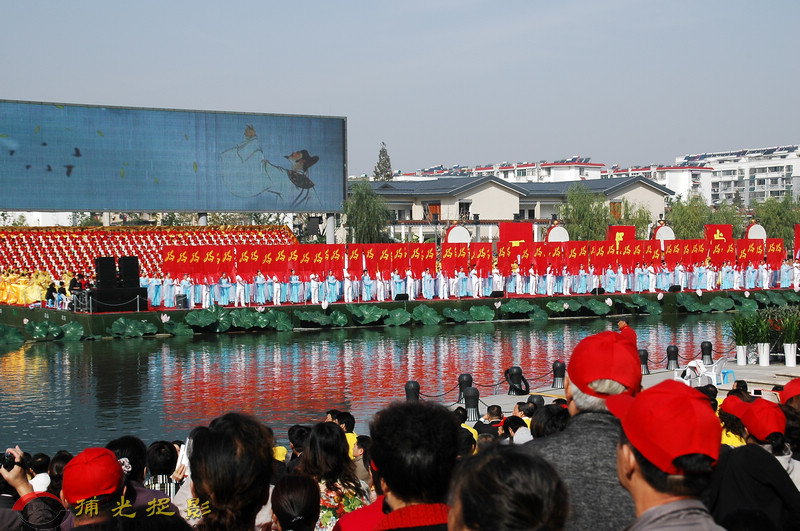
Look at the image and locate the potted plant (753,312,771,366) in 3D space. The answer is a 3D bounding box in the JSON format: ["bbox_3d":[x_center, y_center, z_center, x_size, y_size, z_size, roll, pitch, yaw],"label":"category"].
[{"bbox_3d":[11.843,2.424,45.800,0.640,1.770,0.640,-1,2,-23],"label":"potted plant"}]

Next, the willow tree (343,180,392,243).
[{"bbox_3d":[-2.050,-2.186,91.000,3.400,6.693,3.400,0,2,0],"label":"willow tree"}]

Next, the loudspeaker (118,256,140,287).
[{"bbox_3d":[-12.334,0.333,63.700,0.750,1.430,0.600,-1,2,-31],"label":"loudspeaker"}]

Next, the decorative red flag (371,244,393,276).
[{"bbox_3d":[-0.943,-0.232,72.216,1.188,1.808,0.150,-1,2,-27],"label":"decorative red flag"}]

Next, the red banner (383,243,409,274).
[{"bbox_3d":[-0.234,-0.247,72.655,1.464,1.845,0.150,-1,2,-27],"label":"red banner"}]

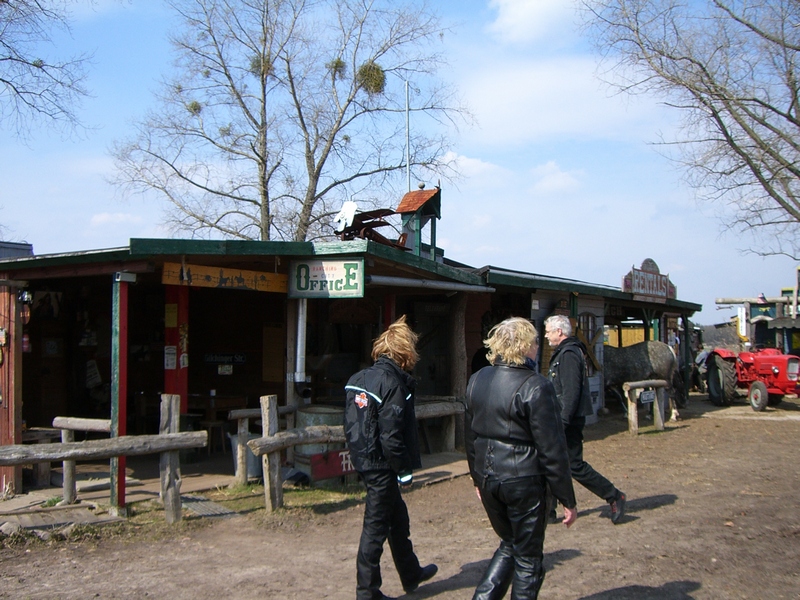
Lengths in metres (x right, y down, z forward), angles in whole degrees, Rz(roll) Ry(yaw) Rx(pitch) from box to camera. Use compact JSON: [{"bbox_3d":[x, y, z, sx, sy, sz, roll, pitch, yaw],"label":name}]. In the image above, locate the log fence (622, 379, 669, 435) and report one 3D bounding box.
[{"bbox_3d":[4.053,1.758,14.500,1.300,0.850,0.170,2,-3,-44],"label":"log fence"}]

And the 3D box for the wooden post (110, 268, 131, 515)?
[{"bbox_3d":[-2.505,0.838,7.870,0.100,2.150,0.100,-2,-3,33],"label":"wooden post"}]

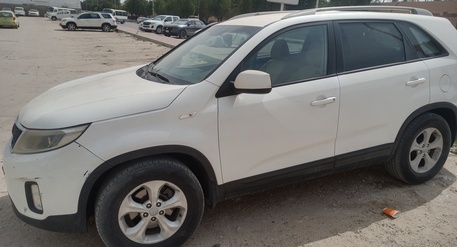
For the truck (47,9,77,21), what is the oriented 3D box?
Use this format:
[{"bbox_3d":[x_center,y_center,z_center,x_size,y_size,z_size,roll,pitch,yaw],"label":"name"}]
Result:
[{"bbox_3d":[-27.144,-17.721,55.860,1.900,1.970,5.000,16,21,35],"label":"truck"}]

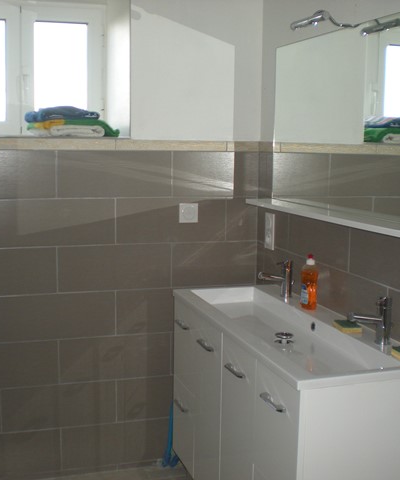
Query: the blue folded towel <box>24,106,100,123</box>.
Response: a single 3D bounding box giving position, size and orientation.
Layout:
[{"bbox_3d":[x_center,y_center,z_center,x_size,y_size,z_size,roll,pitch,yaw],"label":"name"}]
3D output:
[{"bbox_3d":[-0.592,-0.533,2.993,0.310,0.070,0.300,-2,8,-18],"label":"blue folded towel"}]

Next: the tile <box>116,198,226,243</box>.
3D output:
[{"bbox_3d":[-0.126,-0.086,3.135,0.500,0.200,0.010,-2,7,-17],"label":"tile"}]

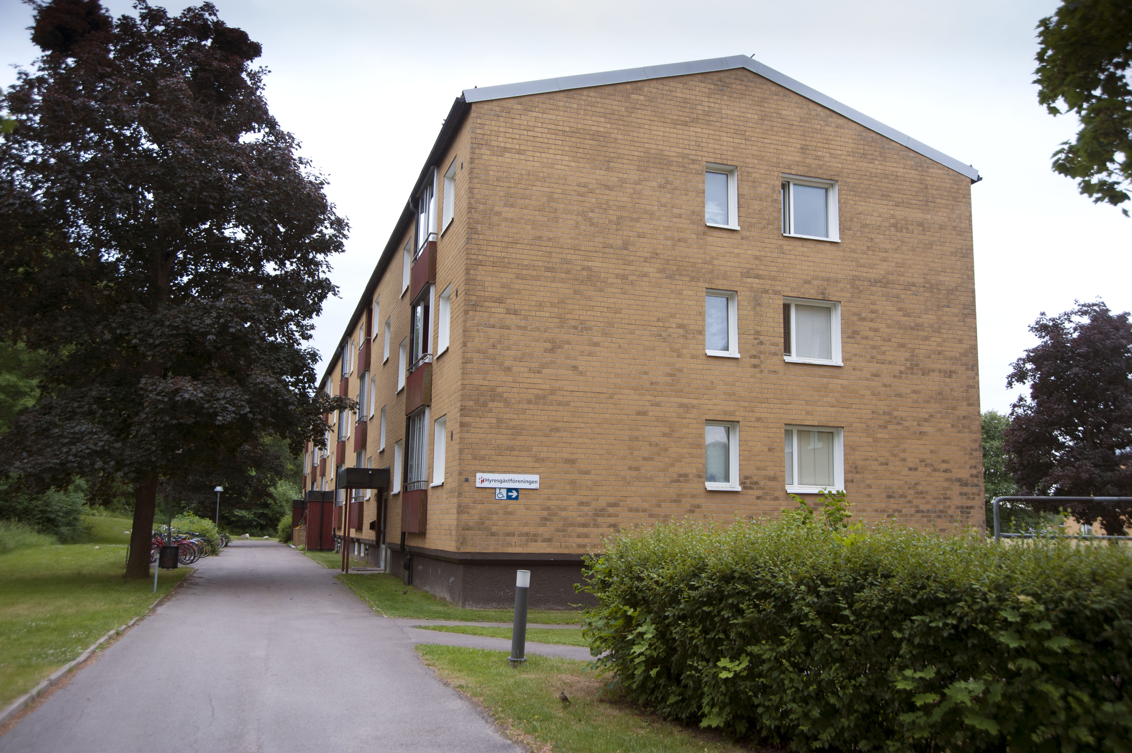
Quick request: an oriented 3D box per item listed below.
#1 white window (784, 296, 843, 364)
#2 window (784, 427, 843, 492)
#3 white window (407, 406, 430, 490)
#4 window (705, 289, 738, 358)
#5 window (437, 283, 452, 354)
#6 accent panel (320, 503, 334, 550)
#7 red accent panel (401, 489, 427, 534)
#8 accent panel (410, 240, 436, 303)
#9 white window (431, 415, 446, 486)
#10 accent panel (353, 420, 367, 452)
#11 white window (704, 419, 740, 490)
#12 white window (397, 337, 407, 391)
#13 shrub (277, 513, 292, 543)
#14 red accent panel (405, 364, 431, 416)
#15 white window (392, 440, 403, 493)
[{"bbox_3d":[5.183,-0.956,21.237,1.392,1.367,0.200,4,-9,-17],"label":"white window"},{"bbox_3d":[5.132,1.711,20.821,1.392,1.367,0.200,4,-9,-17],"label":"window"},{"bbox_3d":[-3.402,1.734,23.060,0.140,1.800,2.530,4,-9,-17],"label":"white window"},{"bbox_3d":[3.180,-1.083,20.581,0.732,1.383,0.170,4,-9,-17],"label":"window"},{"bbox_3d":[-2.449,-1.129,20.880,0.200,1.370,1.252,4,-9,-17],"label":"window"},{"bbox_3d":[-11.015,6.911,46.562,0.640,2.160,0.100,4,-9,-17],"label":"accent panel"},{"bbox_3d":[-3.456,3.079,22.832,0.165,0.930,2.590,4,-9,-17],"label":"red accent panel"},{"bbox_3d":[-3.286,-2.358,23.333,0.180,0.923,2.416,4,-9,-17],"label":"accent panel"},{"bbox_3d":[-2.532,1.535,20.589,0.170,1.392,1.330,4,-9,-17],"label":"white window"},{"bbox_3d":[-7.083,2.112,34.761,0.180,0.923,2.300,4,-9,-17],"label":"accent panel"},{"bbox_3d":[3.135,1.578,20.210,0.754,1.367,0.200,4,-9,-17],"label":"white window"},{"bbox_3d":[-4.311,-0.286,26.875,0.170,1.342,1.310,4,-9,-17],"label":"white window"},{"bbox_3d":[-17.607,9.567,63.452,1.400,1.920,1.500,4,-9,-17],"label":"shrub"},{"bbox_3d":[-3.338,0.339,22.913,0.180,0.923,2.416,4,-9,-17],"label":"red accent panel"},{"bbox_3d":[-4.363,2.392,26.460,0.170,1.362,1.310,4,-9,-17],"label":"white window"}]

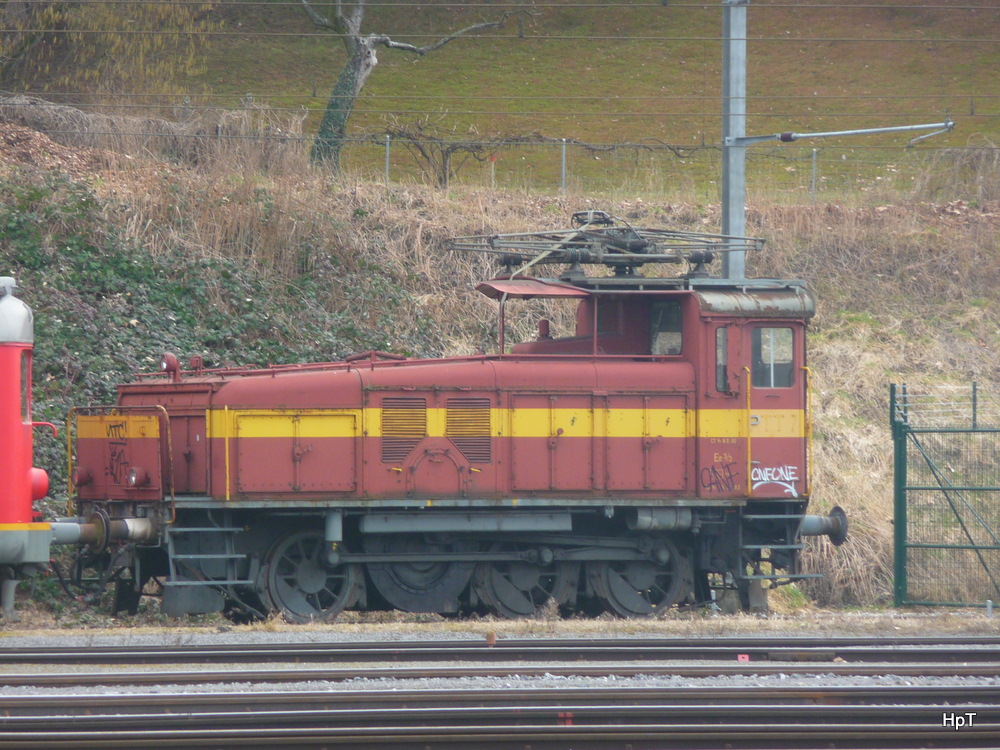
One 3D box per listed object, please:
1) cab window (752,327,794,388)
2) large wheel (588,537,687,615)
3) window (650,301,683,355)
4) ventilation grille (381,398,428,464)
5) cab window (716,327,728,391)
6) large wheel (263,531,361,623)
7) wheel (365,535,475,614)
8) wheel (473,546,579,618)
[{"bbox_3d":[3.171,-0.200,94.126,0.553,0.716,0.050,0,-1,-26],"label":"cab window"},{"bbox_3d":[1.620,2.312,94.108,1.060,1.060,0.150,0,-1,-26],"label":"large wheel"},{"bbox_3d":[1.966,-0.548,94.418,0.050,0.630,0.818,0,-1,-26],"label":"window"},{"bbox_3d":[-1.102,0.633,92.220,0.561,0.741,0.050,0,-1,-26],"label":"ventilation grille"},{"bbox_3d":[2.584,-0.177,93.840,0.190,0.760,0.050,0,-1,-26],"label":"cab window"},{"bbox_3d":[-2.174,2.303,92.258,1.060,1.060,0.150,0,-1,-26],"label":"large wheel"},{"bbox_3d":[-0.937,2.243,92.829,1.220,1.060,0.160,0,-1,-26],"label":"wheel"},{"bbox_3d":[0.258,2.304,93.444,1.060,1.060,0.150,0,-1,-26],"label":"wheel"}]

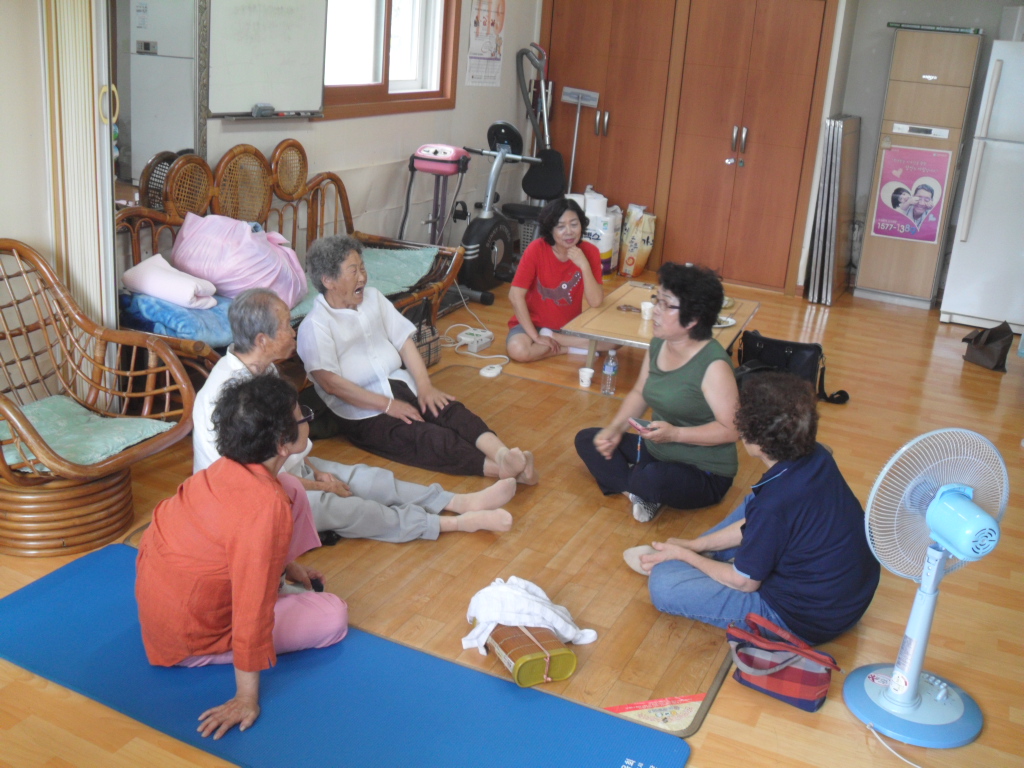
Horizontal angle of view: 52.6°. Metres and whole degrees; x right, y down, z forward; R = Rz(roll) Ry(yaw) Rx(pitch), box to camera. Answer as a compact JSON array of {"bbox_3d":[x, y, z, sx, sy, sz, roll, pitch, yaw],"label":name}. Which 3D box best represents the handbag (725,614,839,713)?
[{"bbox_3d":[0.676,0.688,2.595,0.270,0.165,0.120,17,22,33],"label":"handbag"}]

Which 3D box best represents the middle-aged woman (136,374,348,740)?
[{"bbox_3d":[-0.643,0.330,2.583,0.537,0.760,0.669,18,23,36],"label":"middle-aged woman"}]

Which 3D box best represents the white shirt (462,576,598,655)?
[{"bbox_3d":[0.047,0.613,2.847,0.375,0.142,0.253,1,19,-8],"label":"white shirt"}]

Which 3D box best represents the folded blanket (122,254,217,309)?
[{"bbox_3d":[-1.297,-0.385,3.929,0.370,0.135,0.250,16,21,31],"label":"folded blanket"}]

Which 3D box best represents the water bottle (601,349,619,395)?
[{"bbox_3d":[0.459,-0.065,4.787,0.067,0.212,0.067,12,19,21],"label":"water bottle"}]

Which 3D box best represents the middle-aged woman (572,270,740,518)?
[{"bbox_3d":[0.617,0.006,3.689,0.588,0.821,0.588,-6,21,-27],"label":"middle-aged woman"}]

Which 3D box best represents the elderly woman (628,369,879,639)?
[{"bbox_3d":[0.763,0.278,3.056,0.750,0.729,0.608,16,22,33],"label":"elderly woman"}]

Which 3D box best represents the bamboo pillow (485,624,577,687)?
[{"bbox_3d":[0.028,0.674,2.725,0.167,0.101,0.284,-6,21,-27],"label":"bamboo pillow"}]

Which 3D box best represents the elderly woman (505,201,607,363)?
[{"bbox_3d":[0.287,-0.532,5.271,0.588,0.780,0.557,3,19,-2],"label":"elderly woman"}]

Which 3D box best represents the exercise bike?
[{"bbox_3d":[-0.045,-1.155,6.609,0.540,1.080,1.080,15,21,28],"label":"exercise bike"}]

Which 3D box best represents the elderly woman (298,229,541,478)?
[{"bbox_3d":[-0.369,-0.117,3.888,1.043,0.800,0.517,17,23,33],"label":"elderly woman"}]

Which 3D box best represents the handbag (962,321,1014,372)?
[{"bbox_3d":[2.659,-0.220,5.779,0.150,0.240,0.260,-8,22,-33],"label":"handbag"}]

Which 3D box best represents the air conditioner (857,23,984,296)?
[{"bbox_3d":[2.666,-1.402,6.832,0.486,1.722,0.324,13,21,26],"label":"air conditioner"}]

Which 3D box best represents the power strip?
[{"bbox_3d":[-0.183,-0.224,5.380,0.160,0.052,0.220,12,19,21],"label":"power strip"}]

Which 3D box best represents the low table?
[{"bbox_3d":[0.766,-0.215,5.220,0.750,0.274,1.195,11,20,20],"label":"low table"}]

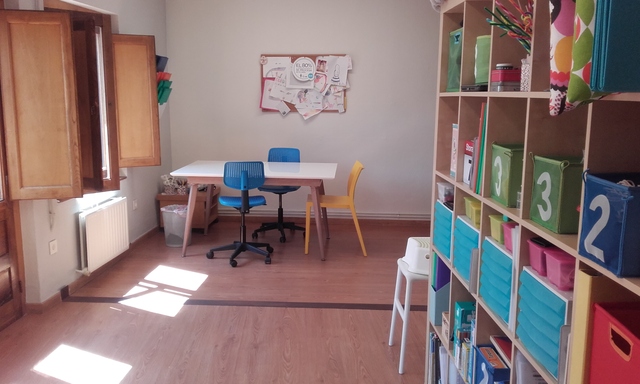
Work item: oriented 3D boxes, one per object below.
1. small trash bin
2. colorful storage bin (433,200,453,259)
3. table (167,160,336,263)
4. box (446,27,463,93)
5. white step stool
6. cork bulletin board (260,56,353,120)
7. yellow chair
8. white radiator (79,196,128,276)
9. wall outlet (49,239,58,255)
[{"bbox_3d":[-1.352,0.330,5.146,0.300,0.345,0.300,1,10,3],"label":"small trash bin"},{"bbox_3d":[0.675,0.160,2.229,0.330,0.220,0.275,0,10,-2],"label":"colorful storage bin"},{"bbox_3d":[-0.553,0.150,5.009,1.415,0.755,0.800,1,10,6],"label":"table"},{"bbox_3d":[0.678,-0.520,2.125,0.270,0.240,0.250,0,10,-2],"label":"box"},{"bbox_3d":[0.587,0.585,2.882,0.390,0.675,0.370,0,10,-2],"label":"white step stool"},{"bbox_3d":[-0.156,-1.131,5.643,0.910,0.620,0.025,1,10,3],"label":"cork bulletin board"},{"bbox_3d":[0.159,0.139,4.934,0.550,0.810,0.450,1,10,4],"label":"yellow chair"},{"bbox_3d":[-1.679,0.325,4.151,0.100,0.435,0.720,1,10,3],"label":"white radiator"},{"bbox_3d":[-1.789,0.376,3.607,0.012,0.090,0.083,1,10,3],"label":"wall outlet"}]

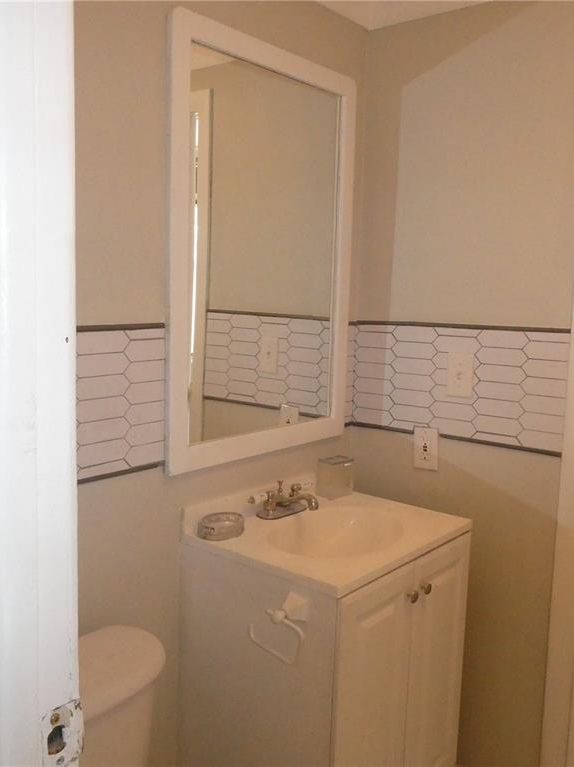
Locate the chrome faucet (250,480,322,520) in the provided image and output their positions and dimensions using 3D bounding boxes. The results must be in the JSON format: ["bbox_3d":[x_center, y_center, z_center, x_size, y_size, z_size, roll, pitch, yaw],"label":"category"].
[{"bbox_3d":[0.025,0.295,1.797,0.147,0.080,0.245,7,10,40],"label":"chrome faucet"}]

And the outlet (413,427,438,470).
[{"bbox_3d":[0.386,0.183,1.976,0.074,0.118,0.010,7,10,40],"label":"outlet"}]

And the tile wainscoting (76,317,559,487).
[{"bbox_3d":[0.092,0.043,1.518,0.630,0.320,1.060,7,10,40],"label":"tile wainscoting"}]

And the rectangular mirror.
[{"bbox_3d":[-0.042,-0.317,1.773,0.024,0.990,0.647,7,10,40],"label":"rectangular mirror"}]

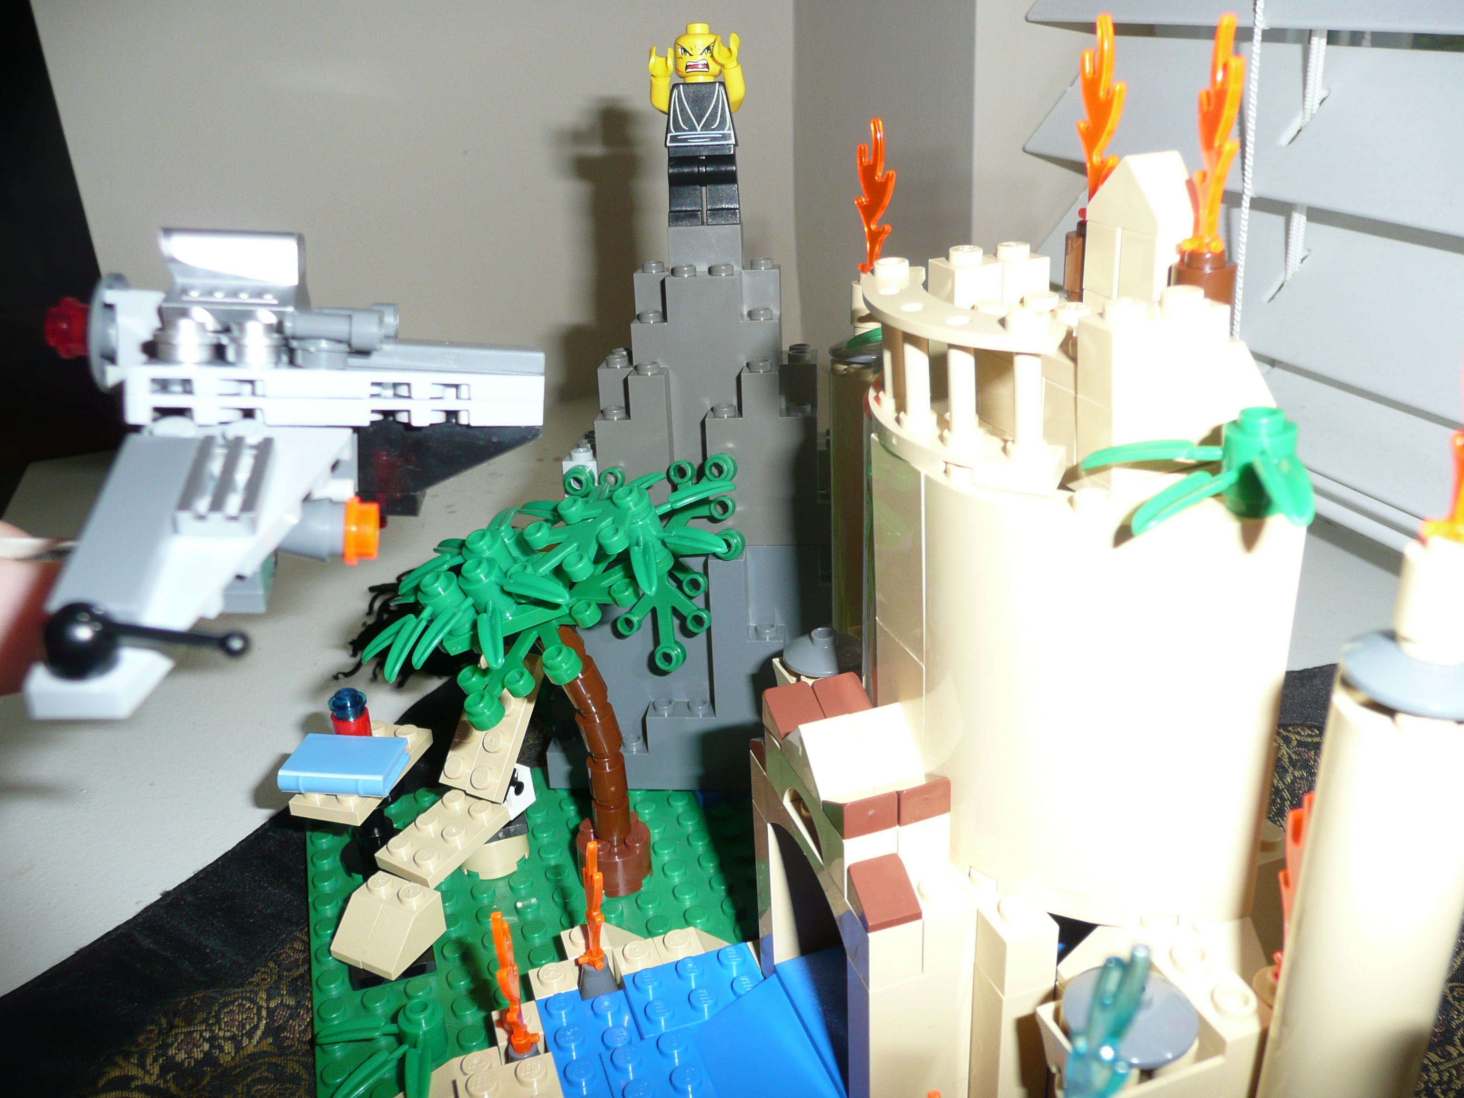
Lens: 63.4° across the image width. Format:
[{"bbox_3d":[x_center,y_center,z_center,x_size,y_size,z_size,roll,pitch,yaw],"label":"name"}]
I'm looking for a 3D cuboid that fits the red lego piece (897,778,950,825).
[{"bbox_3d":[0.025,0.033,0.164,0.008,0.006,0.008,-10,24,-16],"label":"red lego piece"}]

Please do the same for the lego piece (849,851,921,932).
[{"bbox_3d":[0.021,0.046,0.159,0.008,0.006,0.008,-10,24,-16],"label":"lego piece"}]

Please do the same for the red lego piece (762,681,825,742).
[{"bbox_3d":[0.010,0.025,0.183,0.008,0.006,0.008,-10,24,-16],"label":"red lego piece"}]

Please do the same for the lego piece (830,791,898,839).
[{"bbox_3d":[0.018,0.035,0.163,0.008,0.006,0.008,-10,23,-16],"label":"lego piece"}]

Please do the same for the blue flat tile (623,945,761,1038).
[{"bbox_3d":[-0.006,0.080,0.214,0.024,0.005,0.016,-10,24,-16],"label":"blue flat tile"}]

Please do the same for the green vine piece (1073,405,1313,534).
[{"bbox_3d":[0.056,-0.009,0.137,0.024,0.011,0.029,-15,25,-27],"label":"green vine piece"}]

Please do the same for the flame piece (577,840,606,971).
[{"bbox_3d":[-0.025,0.064,0.212,0.006,0.026,0.007,-14,25,-25],"label":"flame piece"}]

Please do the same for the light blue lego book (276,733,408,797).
[{"bbox_3d":[-0.088,0.049,0.271,0.024,0.005,0.016,1,23,6],"label":"light blue lego book"}]

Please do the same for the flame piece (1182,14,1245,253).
[{"bbox_3d":[0.058,-0.050,0.142,0.006,0.027,0.007,-13,24,-23],"label":"flame piece"}]

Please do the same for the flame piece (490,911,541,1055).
[{"bbox_3d":[-0.036,0.072,0.194,0.004,0.030,0.008,-1,23,3],"label":"flame piece"}]

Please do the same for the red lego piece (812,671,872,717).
[{"bbox_3d":[0.018,0.025,0.186,0.008,0.006,0.008,-10,23,-16],"label":"red lego piece"}]

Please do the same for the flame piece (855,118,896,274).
[{"bbox_3d":[0.027,-0.065,0.220,0.008,0.028,0.004,11,27,29],"label":"flame piece"}]

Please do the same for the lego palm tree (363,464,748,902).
[{"bbox_3d":[-0.034,0.029,0.247,0.077,0.087,0.043,-10,24,-16],"label":"lego palm tree"}]

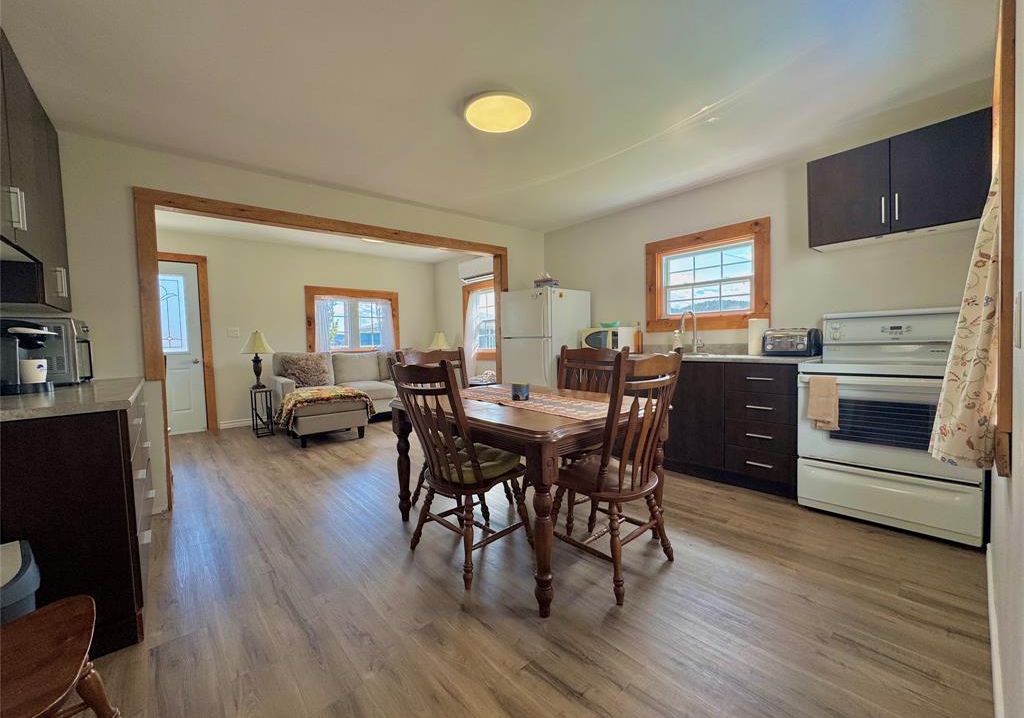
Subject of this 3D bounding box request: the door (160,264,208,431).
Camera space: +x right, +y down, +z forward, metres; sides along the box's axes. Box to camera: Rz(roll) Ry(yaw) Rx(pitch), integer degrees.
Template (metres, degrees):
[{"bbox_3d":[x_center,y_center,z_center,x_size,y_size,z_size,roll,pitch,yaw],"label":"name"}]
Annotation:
[{"bbox_3d":[-4.264,-0.127,5.007,0.860,2.120,0.060,-3,2,-39],"label":"door"}]

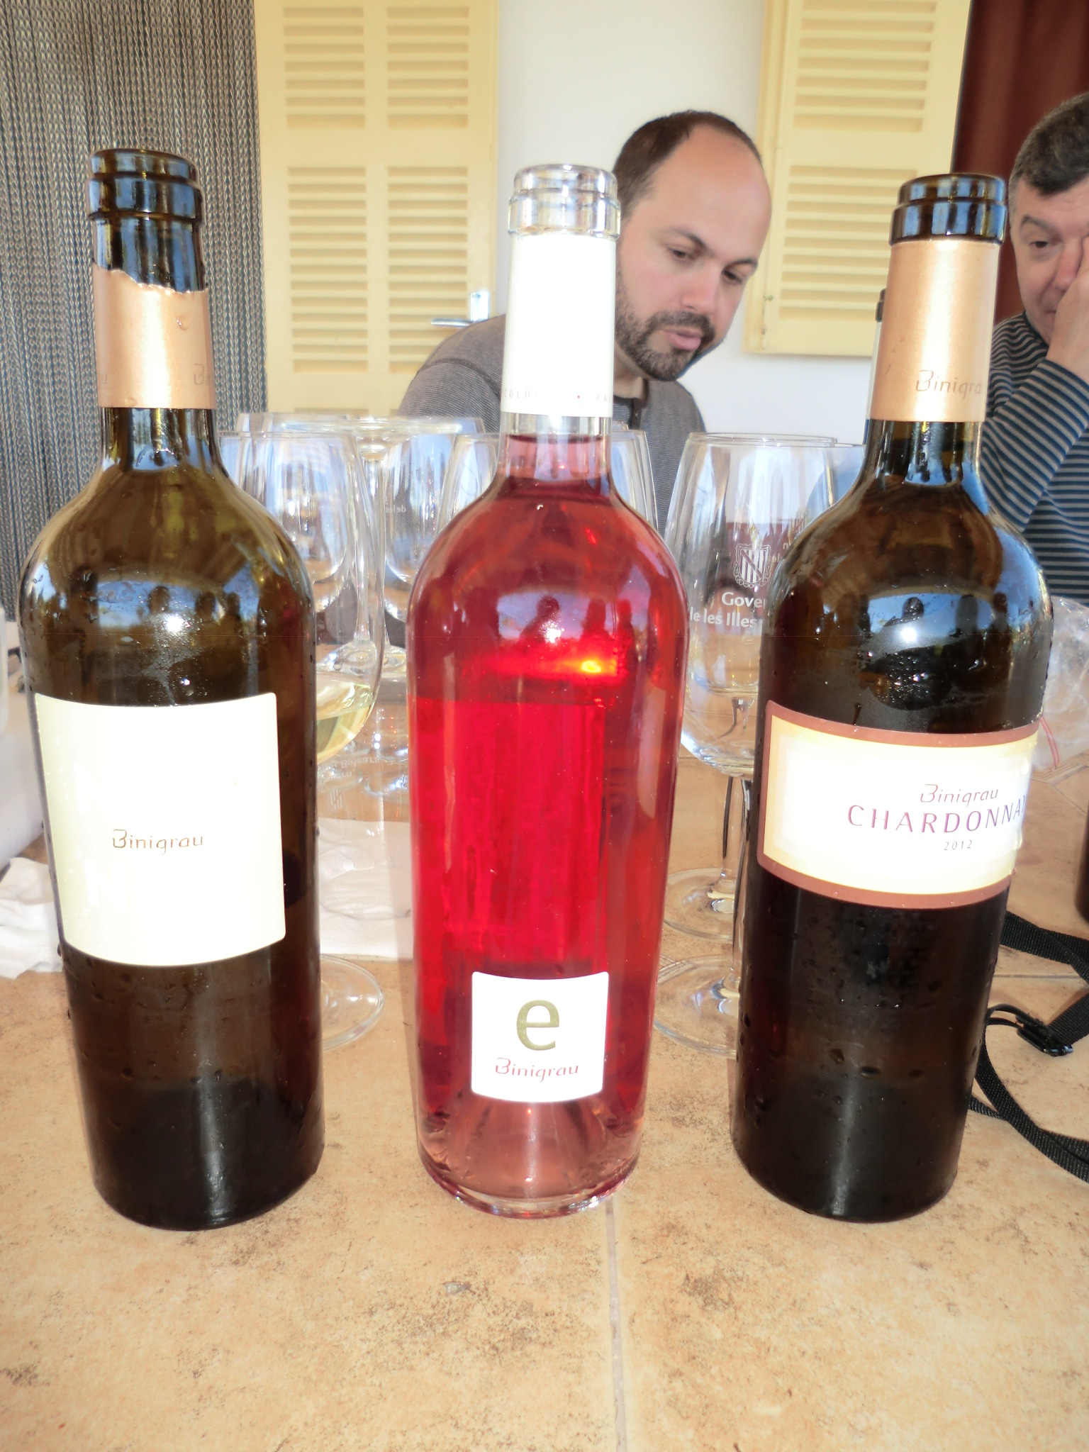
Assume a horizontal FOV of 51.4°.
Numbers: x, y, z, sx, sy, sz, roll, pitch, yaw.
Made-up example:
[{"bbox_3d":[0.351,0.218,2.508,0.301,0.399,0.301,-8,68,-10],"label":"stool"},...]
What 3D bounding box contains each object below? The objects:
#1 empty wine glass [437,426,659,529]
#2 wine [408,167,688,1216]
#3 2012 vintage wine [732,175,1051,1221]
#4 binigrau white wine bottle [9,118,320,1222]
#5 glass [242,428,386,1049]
[{"bbox_3d":[0.000,-0.004,0.484,0.094,0.232,0.094,1,16,0],"label":"empty wine glass"},{"bbox_3d":[0.000,-0.002,0.346,0.083,0.305,0.083,1,16,-3],"label":"wine"},{"bbox_3d":[0.107,-0.001,0.348,0.083,0.305,0.083,-3,17,-15],"label":"2012 vintage wine"},{"bbox_3d":[-0.109,-0.003,0.340,0.083,0.305,0.083,-1,15,-7],"label":"binigrau white wine bottle"},{"bbox_3d":[-0.108,0.006,0.443,0.094,0.232,0.094,-3,17,-14],"label":"glass"}]

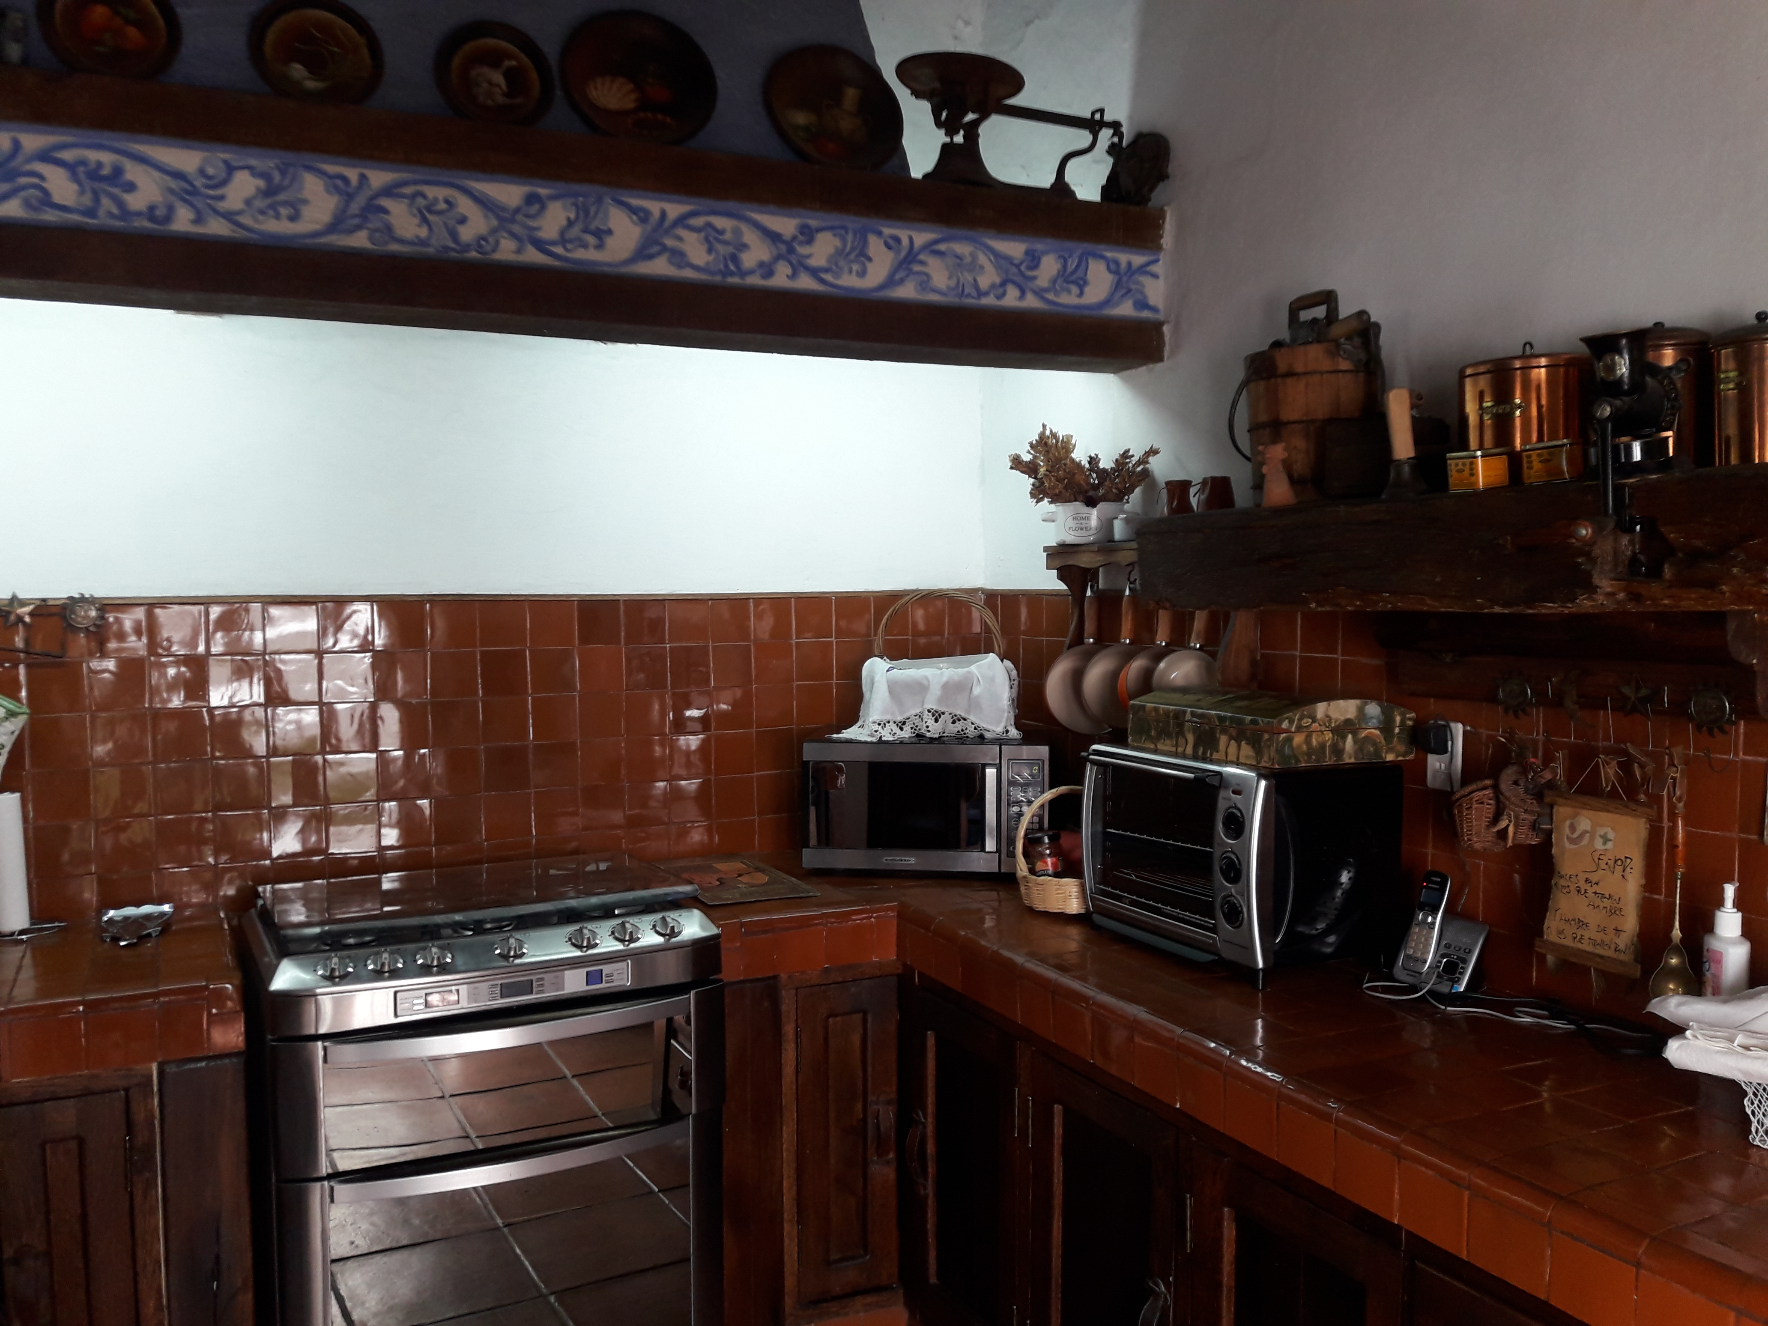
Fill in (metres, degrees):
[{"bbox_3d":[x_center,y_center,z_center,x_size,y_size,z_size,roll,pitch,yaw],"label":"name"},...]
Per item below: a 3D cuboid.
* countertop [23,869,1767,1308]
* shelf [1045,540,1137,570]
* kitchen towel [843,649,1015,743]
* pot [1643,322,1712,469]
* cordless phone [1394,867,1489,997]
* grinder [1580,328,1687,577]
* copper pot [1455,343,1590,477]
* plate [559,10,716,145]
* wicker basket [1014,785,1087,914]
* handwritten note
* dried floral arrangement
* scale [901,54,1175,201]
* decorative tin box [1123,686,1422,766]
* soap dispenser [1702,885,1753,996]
[{"bbox_3d":[-0.141,0.586,2.070,2.236,0.105,2.478,-2,4,-27],"label":"countertop"},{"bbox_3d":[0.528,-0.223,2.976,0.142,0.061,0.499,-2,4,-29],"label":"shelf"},{"bbox_3d":[0.119,0.074,3.348,0.416,0.194,0.259,0,3,9],"label":"kitchen towel"},{"bbox_3d":[1.060,-0.355,1.960,0.126,0.221,0.126,0,3,0],"label":"pot"},{"bbox_3d":[0.911,0.433,2.325,0.095,0.162,0.126,-2,4,-29],"label":"cordless phone"},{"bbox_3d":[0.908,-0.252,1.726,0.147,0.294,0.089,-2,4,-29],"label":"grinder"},{"bbox_3d":[0.949,-0.362,2.116,0.184,0.219,0.184,0,3,0],"label":"copper pot"},{"bbox_3d":[-0.433,-1.046,2.552,0.287,0.287,0.029,-2,-19,-27],"label":"plate"},{"bbox_3d":[0.386,0.369,2.909,0.229,0.242,0.194,0,3,8],"label":"wicker basket"},{"bbox_3d":[1.067,0.331,2.162,0.027,0.261,0.188,4,1,-27],"label":"handwritten note"},{"bbox_3d":[0.417,-0.436,3.119,0.210,0.184,0.304,-2,4,-29],"label":"dried floral arrangement"},{"bbox_3d":[0.283,-1.053,2.889,0.599,0.241,0.252,-2,4,-27],"label":"scale"},{"bbox_3d":[0.669,0.103,2.513,0.294,0.102,0.394,-2,4,-25],"label":"decorative tin box"},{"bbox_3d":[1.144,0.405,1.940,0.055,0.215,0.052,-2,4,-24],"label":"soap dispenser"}]

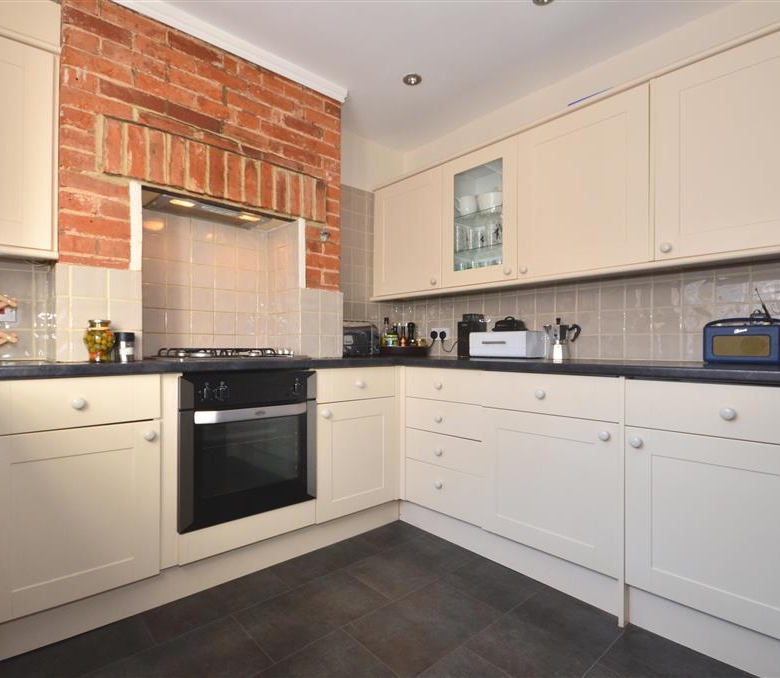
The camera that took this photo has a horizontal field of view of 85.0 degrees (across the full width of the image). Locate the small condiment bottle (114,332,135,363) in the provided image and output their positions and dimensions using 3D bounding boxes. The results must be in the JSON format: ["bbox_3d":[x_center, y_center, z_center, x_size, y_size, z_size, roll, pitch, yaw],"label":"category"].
[{"bbox_3d":[-0.988,0.032,1.579,0.067,0.111,0.067,1,-1,-41],"label":"small condiment bottle"}]

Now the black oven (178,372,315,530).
[{"bbox_3d":[-0.751,0.448,2.017,0.597,0.601,0.550,1,-1,-41],"label":"black oven"}]

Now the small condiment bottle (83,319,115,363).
[{"bbox_3d":[-1.035,0.008,1.512,0.091,0.155,0.091,1,-1,-41],"label":"small condiment bottle"}]

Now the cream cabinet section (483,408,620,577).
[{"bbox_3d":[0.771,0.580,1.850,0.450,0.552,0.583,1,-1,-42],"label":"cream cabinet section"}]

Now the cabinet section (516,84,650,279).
[{"bbox_3d":[0.938,-0.653,1.976,0.320,0.721,0.600,1,-1,-42],"label":"cabinet section"}]

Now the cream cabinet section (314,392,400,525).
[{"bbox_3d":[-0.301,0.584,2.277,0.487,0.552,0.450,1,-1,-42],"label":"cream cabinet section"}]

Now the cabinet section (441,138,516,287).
[{"bbox_3d":[0.577,-0.652,2.379,0.320,0.721,0.495,1,-1,-42],"label":"cabinet section"}]

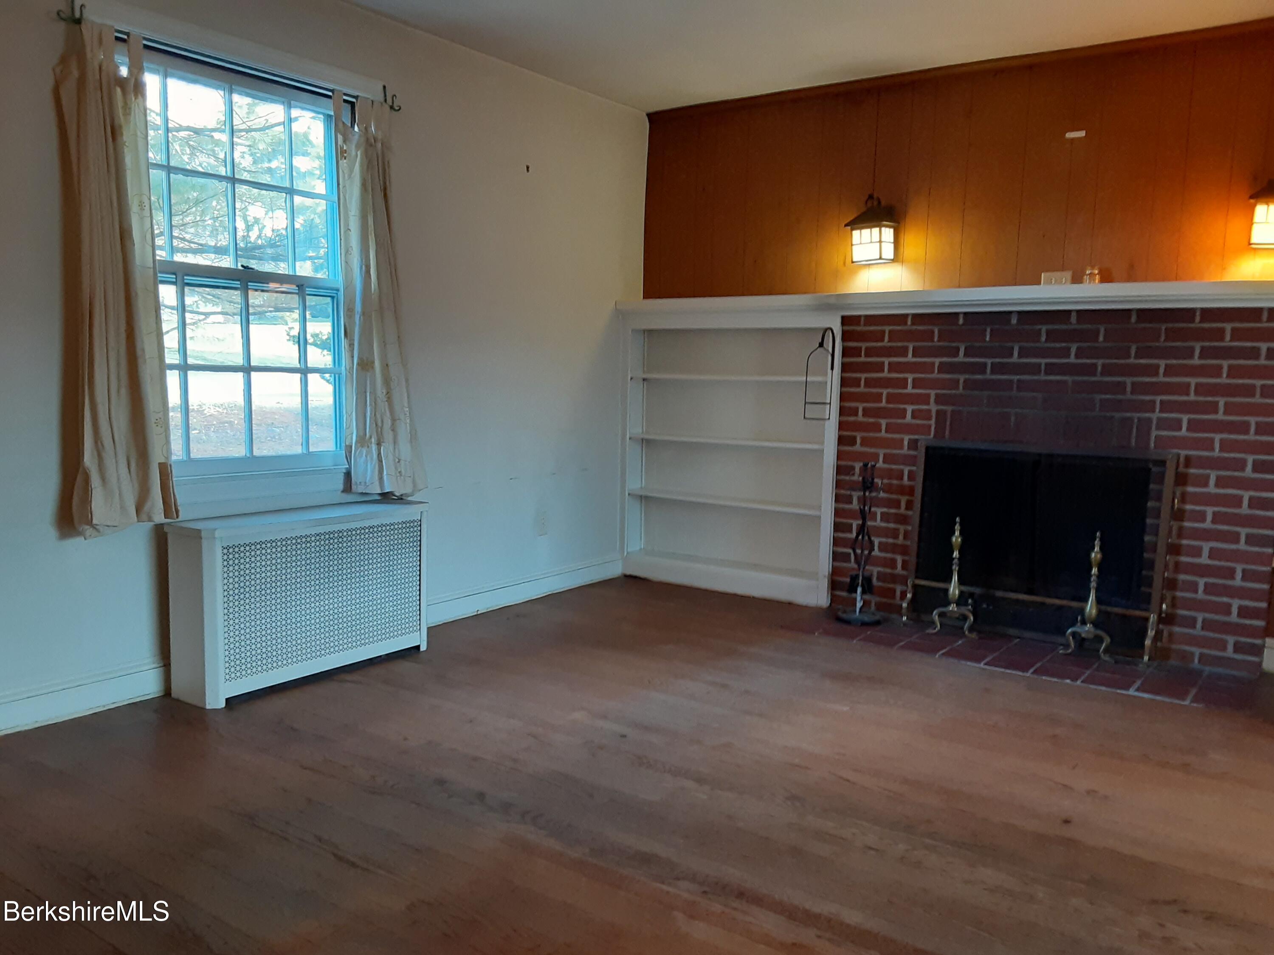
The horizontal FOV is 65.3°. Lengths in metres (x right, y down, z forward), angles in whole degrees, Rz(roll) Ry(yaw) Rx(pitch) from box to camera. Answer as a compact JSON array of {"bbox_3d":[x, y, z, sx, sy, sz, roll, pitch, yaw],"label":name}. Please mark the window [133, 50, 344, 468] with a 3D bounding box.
[{"bbox_3d":[-1.339,-0.685,3.391,0.100,1.370,0.960,6,7,35],"label":"window"}]

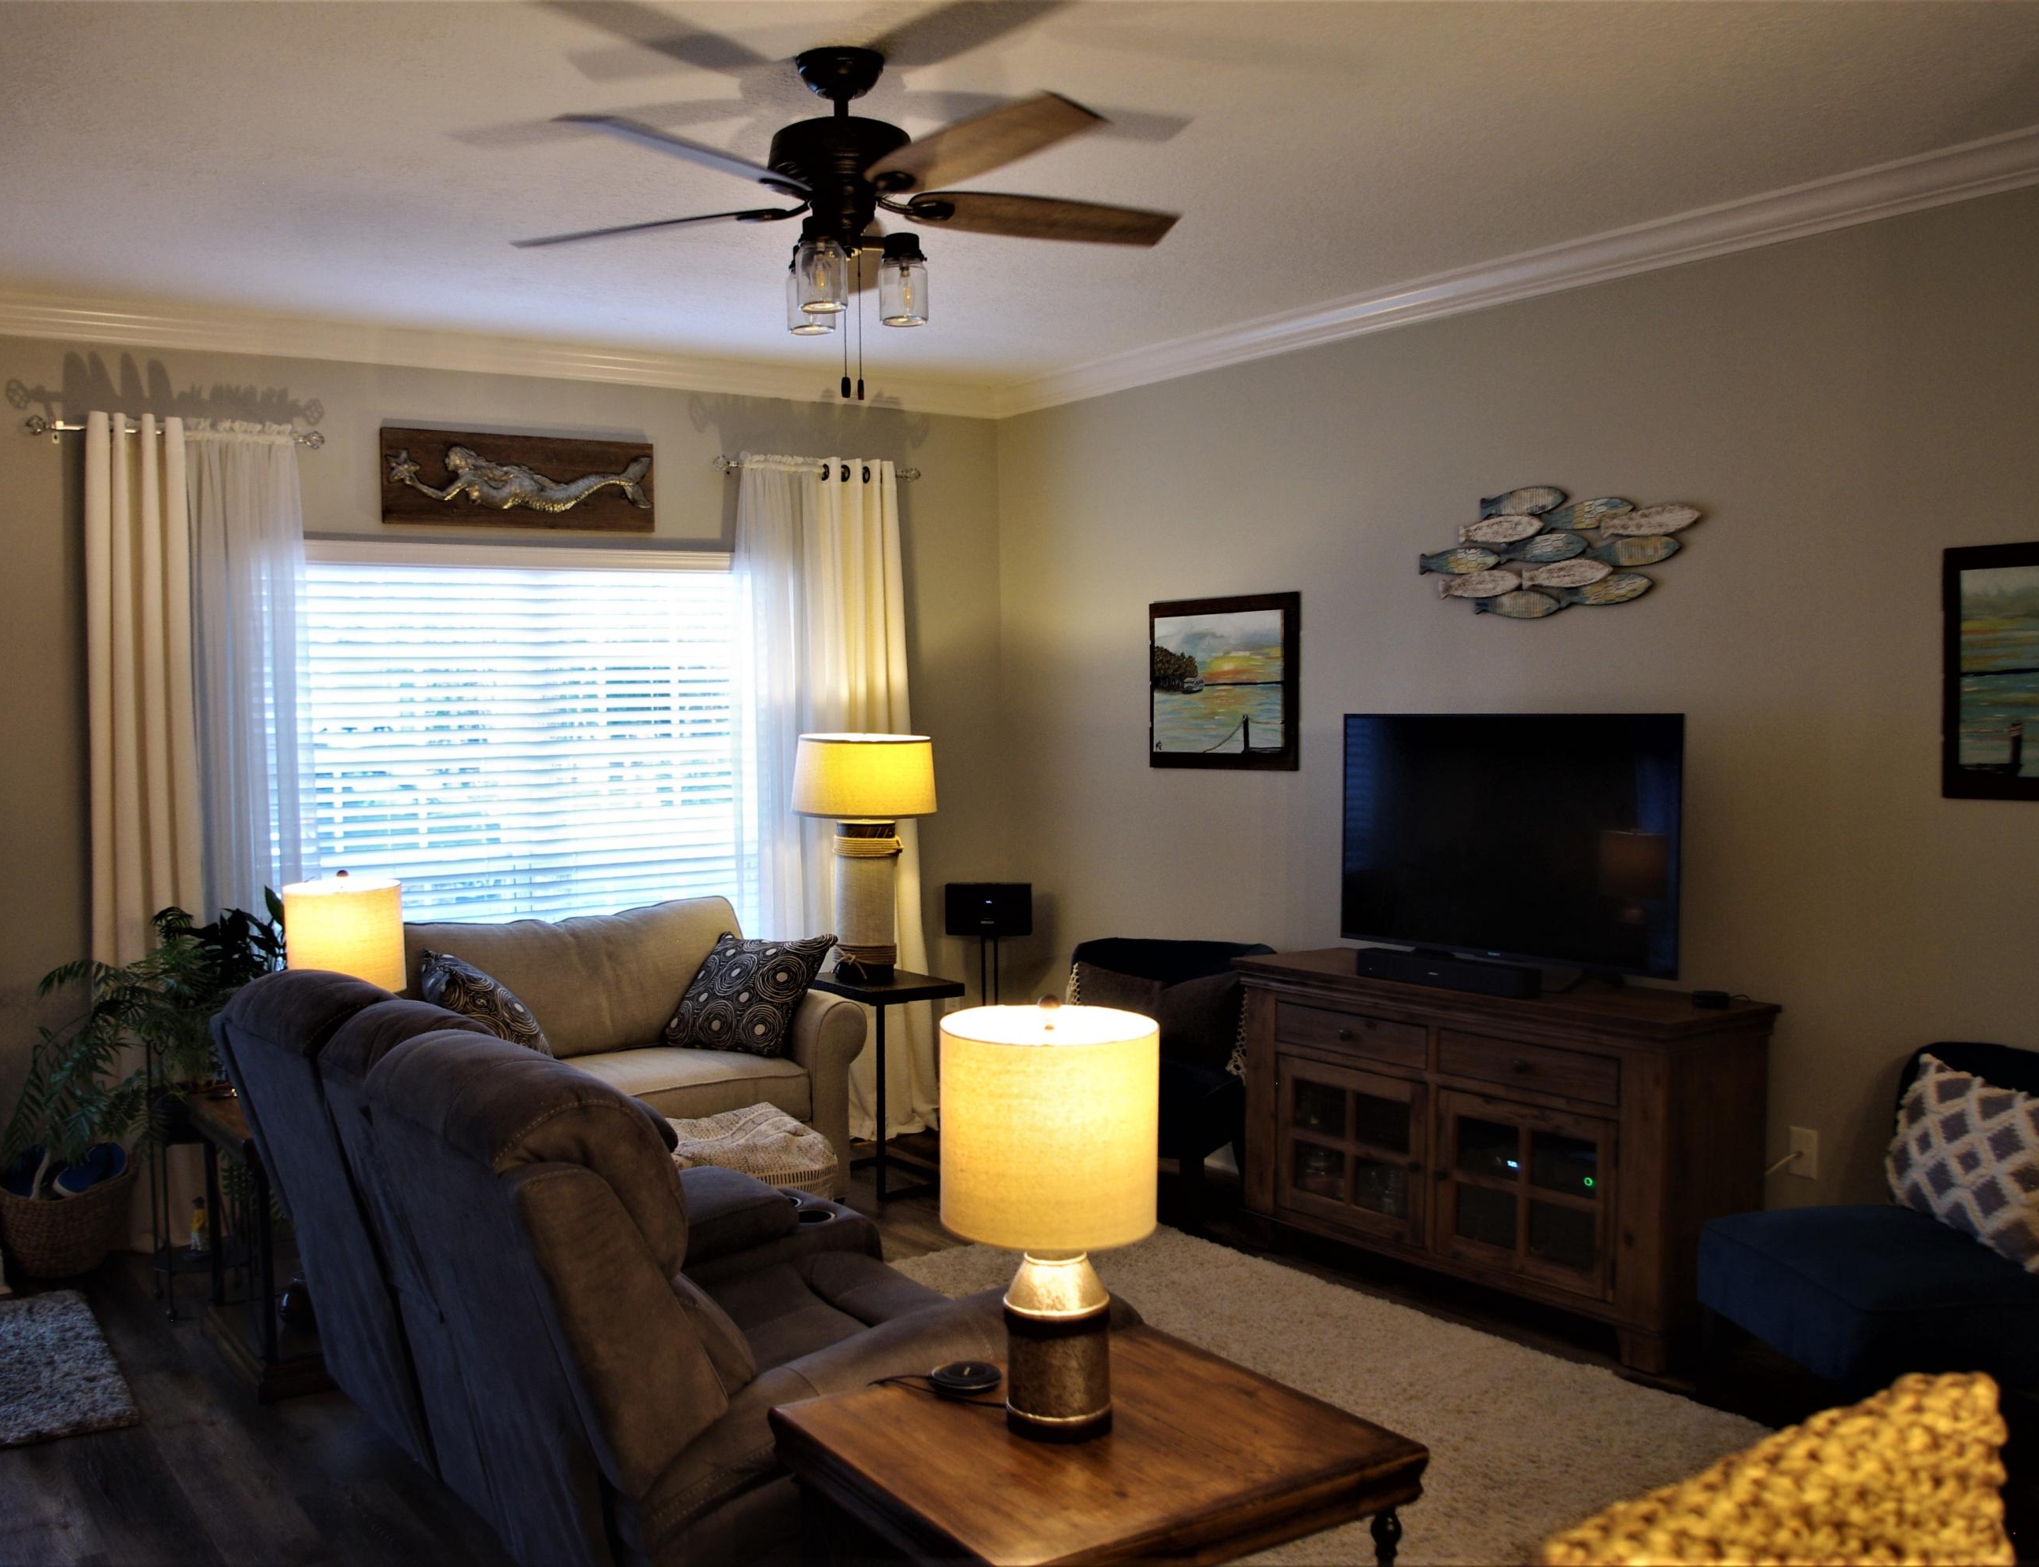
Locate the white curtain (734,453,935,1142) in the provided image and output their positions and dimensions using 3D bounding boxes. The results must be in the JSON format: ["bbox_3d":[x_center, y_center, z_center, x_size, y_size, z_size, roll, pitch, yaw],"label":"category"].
[{"bbox_3d":[-0.667,0.058,6.327,0.759,2.421,0.141,-3,3,-33],"label":"white curtain"}]

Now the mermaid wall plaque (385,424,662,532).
[{"bbox_3d":[-1.623,-0.981,5.778,0.897,0.298,0.040,-3,3,-33],"label":"mermaid wall plaque"}]

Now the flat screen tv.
[{"bbox_3d":[1.263,0.137,4.684,0.070,0.639,1.102,-3,4,-36],"label":"flat screen tv"}]

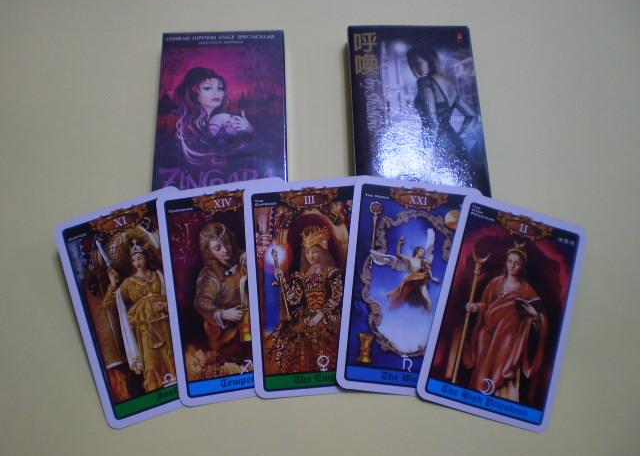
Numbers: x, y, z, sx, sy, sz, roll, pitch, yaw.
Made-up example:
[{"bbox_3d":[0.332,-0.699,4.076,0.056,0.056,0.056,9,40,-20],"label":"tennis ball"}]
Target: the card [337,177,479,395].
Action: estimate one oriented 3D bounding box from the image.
[{"bbox_3d":[0.051,0.032,0.371,0.073,0.001,0.119,6,78,0],"label":"card"}]

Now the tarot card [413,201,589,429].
[{"bbox_3d":[0.102,0.045,0.370,0.073,0.001,0.119,16,78,2],"label":"tarot card"}]

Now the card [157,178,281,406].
[{"bbox_3d":[-0.048,0.033,0.369,0.073,0.001,0.119,-9,79,-3],"label":"card"}]

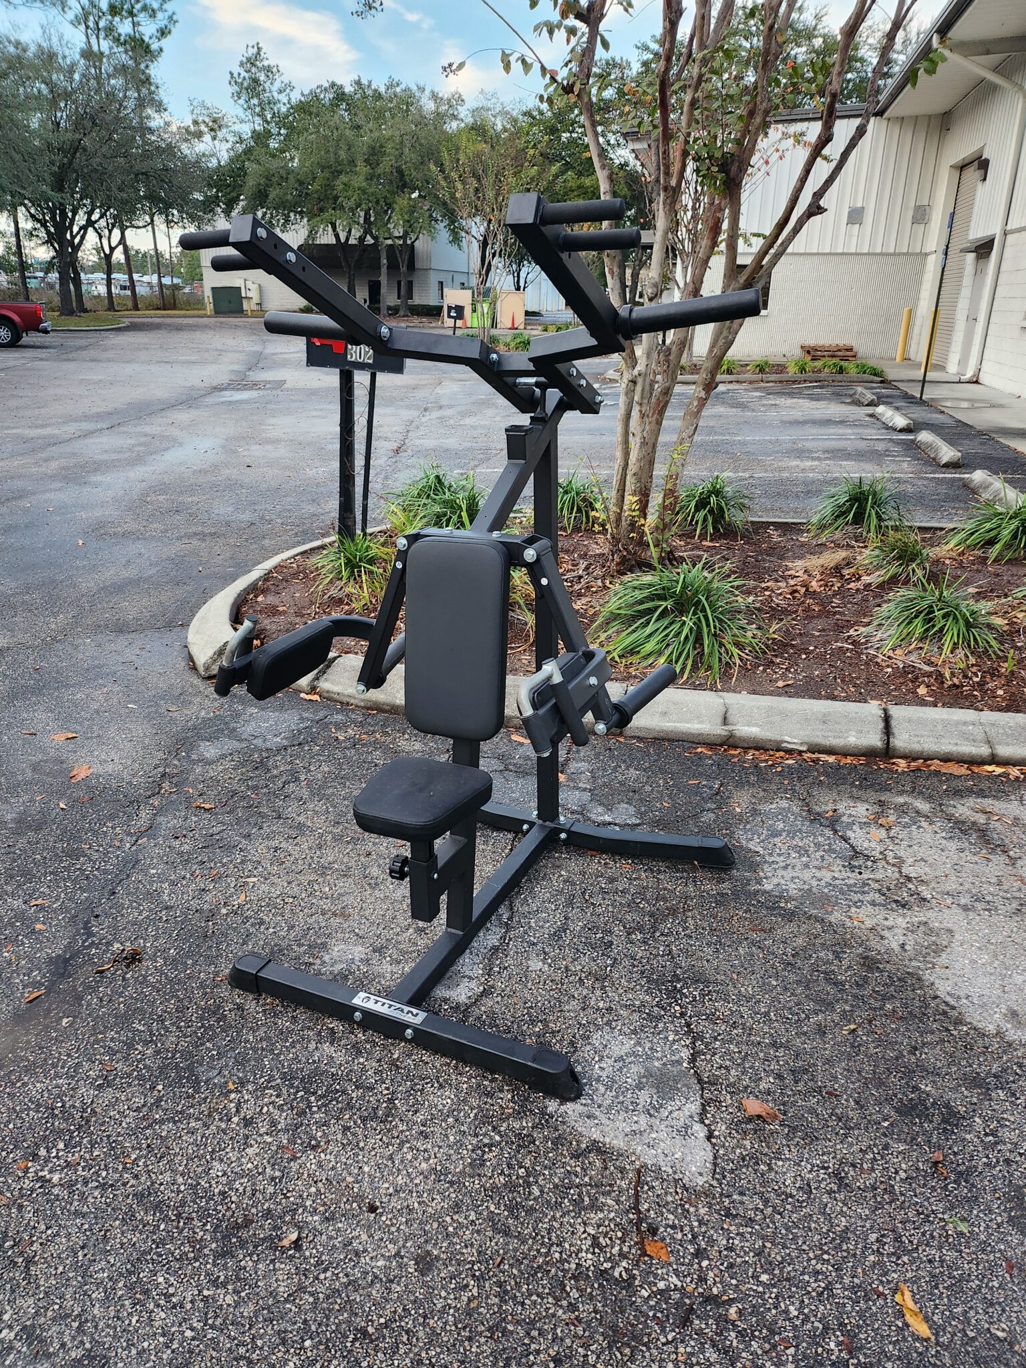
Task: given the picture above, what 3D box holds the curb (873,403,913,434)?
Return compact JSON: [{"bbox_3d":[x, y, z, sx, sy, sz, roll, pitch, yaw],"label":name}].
[{"bbox_3d":[5.400,-3.781,13.490,0.200,0.140,1.780,5,23,10],"label":"curb"}]

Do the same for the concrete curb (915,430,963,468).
[{"bbox_3d":[4.935,-2.738,11.007,0.200,0.140,1.780,5,23,10],"label":"concrete curb"}]

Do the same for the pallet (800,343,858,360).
[{"bbox_3d":[7.068,-7.467,21.352,1.250,0.290,1.050,5,23,10],"label":"pallet"}]

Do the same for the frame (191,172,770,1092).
[{"bbox_3d":[-0.079,-0.174,2.284,1.210,1.715,1.080,10,25,23],"label":"frame"}]

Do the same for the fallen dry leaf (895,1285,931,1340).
[{"bbox_3d":[0.662,1.039,1.568,0.034,0.016,0.094,-3,23,-9],"label":"fallen dry leaf"}]

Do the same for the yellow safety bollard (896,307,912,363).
[{"bbox_3d":[8.640,-7.719,20.952,0.160,1.130,0.160,5,23,10],"label":"yellow safety bollard"}]

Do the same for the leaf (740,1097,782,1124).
[{"bbox_3d":[0.511,0.879,1.954,0.082,0.018,0.050,17,28,33],"label":"leaf"}]

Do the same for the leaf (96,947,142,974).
[{"bbox_3d":[-0.995,0.697,2.394,0.106,0.030,0.057,-16,28,-35],"label":"leaf"}]

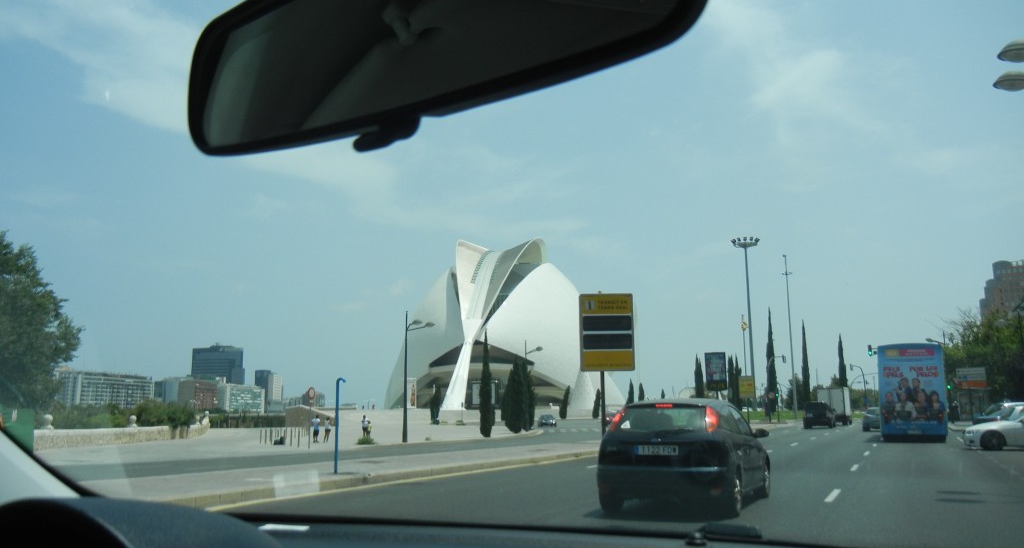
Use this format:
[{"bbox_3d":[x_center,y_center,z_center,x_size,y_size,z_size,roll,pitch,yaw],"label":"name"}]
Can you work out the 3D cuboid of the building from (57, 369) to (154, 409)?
[{"bbox_3d":[-305.327,94.029,673.245,18.000,35.000,103.000,-1,-9,5],"label":"building"}]

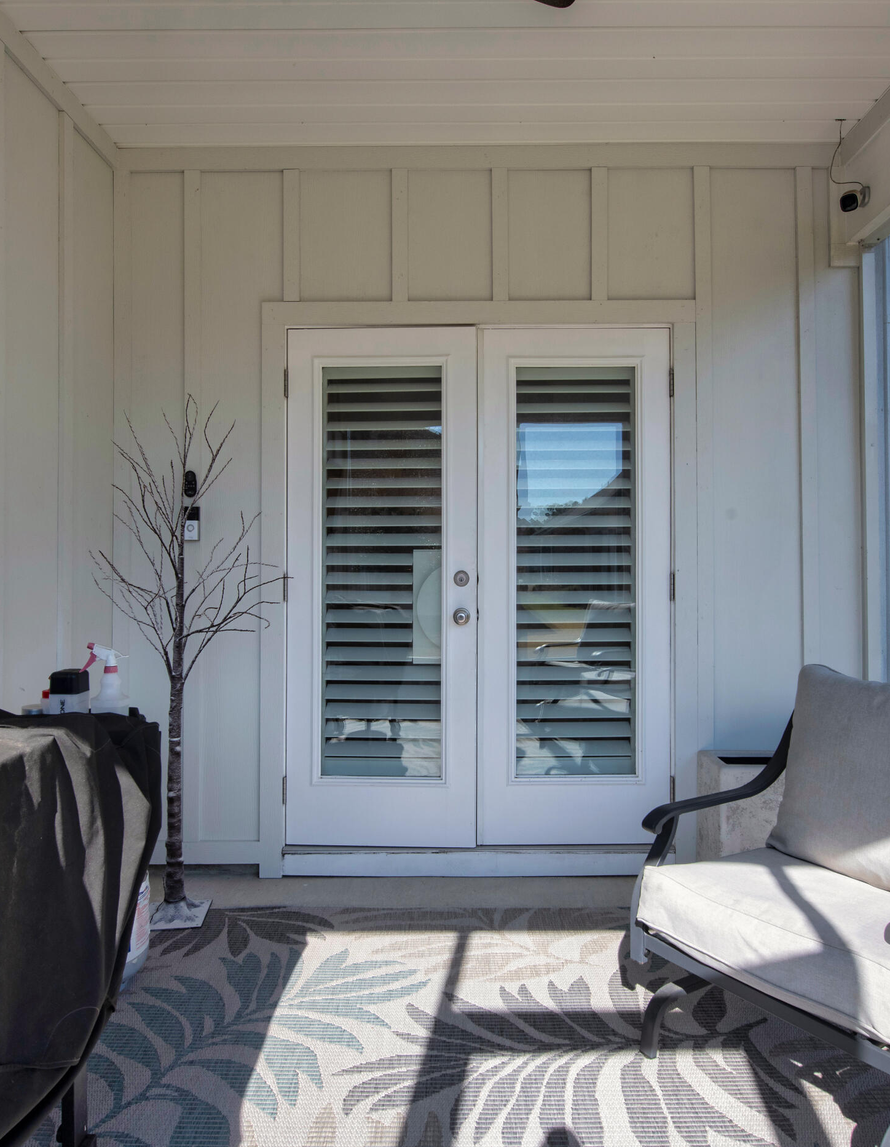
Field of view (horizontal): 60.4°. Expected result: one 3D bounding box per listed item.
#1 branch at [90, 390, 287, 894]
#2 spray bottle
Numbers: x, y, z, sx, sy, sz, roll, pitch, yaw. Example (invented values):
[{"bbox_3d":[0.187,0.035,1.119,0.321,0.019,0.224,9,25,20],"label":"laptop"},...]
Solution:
[{"bbox_3d":[-0.895,0.285,2.670,0.660,1.800,0.560,0,0,0],"label":"branch"},{"bbox_3d":[-0.800,0.279,1.810,0.110,0.235,0.088,0,0,-16],"label":"spray bottle"}]

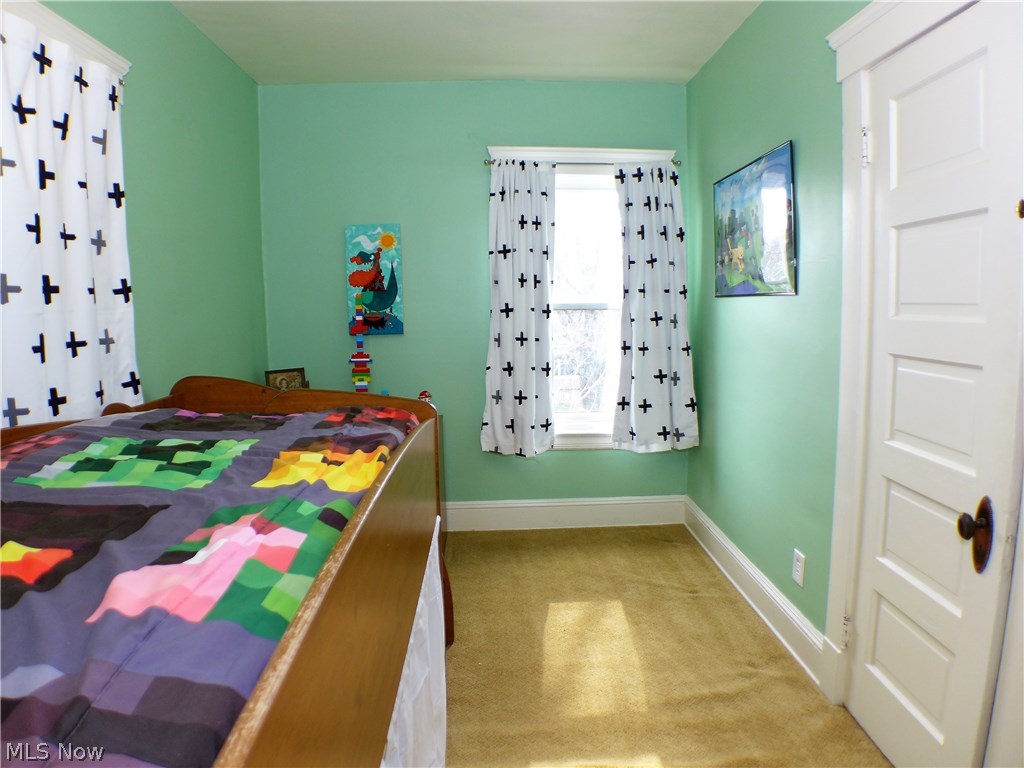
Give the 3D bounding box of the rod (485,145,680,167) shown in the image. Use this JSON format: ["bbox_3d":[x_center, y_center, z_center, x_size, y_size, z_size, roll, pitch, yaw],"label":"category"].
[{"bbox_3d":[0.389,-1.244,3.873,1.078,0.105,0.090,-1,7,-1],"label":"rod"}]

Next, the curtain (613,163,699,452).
[{"bbox_3d":[0.792,-0.411,3.931,0.463,1.615,0.130,-1,7,-1],"label":"curtain"}]

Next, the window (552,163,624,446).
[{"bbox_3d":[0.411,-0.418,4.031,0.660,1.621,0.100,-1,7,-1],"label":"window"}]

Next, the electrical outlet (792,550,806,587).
[{"bbox_3d":[1.042,0.670,2.580,0.009,0.116,0.072,-1,7,-1],"label":"electrical outlet"}]

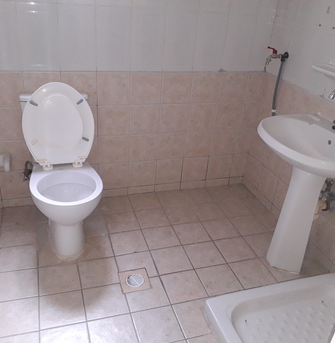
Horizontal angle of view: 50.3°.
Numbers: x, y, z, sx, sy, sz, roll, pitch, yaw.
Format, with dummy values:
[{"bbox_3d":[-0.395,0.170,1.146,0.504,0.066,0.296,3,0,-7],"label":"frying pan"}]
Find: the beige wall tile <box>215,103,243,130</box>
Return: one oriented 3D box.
[{"bbox_3d":[0.427,-0.386,2.494,0.200,0.200,0.009,-5,30,-18],"label":"beige wall tile"}]

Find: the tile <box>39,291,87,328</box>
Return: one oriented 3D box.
[{"bbox_3d":[-0.489,0.643,1.657,0.199,0.010,0.198,-5,30,-18],"label":"tile"}]

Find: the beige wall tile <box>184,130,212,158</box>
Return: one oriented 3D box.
[{"bbox_3d":[0.220,-0.193,2.532,0.200,0.200,0.010,-5,30,-18],"label":"beige wall tile"}]

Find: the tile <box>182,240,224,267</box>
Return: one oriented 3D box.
[{"bbox_3d":[0.215,0.484,2.064,0.200,0.009,0.198,-5,30,-18],"label":"tile"}]

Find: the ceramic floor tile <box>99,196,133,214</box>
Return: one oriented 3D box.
[{"bbox_3d":[-0.350,0.233,2.431,0.200,0.009,0.200,-5,30,-18],"label":"ceramic floor tile"}]

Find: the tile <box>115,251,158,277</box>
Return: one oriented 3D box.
[{"bbox_3d":[-0.166,0.512,1.926,0.200,0.010,0.200,-5,30,-18],"label":"tile"}]

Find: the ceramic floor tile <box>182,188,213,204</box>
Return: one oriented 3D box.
[{"bbox_3d":[0.221,0.187,2.607,0.200,0.010,0.200,-5,30,-18],"label":"ceramic floor tile"}]

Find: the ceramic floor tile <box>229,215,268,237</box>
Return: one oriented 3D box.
[{"bbox_3d":[0.530,0.355,2.321,0.198,0.010,0.198,-5,30,-18],"label":"ceramic floor tile"}]

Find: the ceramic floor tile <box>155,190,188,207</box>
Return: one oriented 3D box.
[{"bbox_3d":[0.030,0.200,2.542,0.199,0.012,0.198,-5,30,-18],"label":"ceramic floor tile"}]

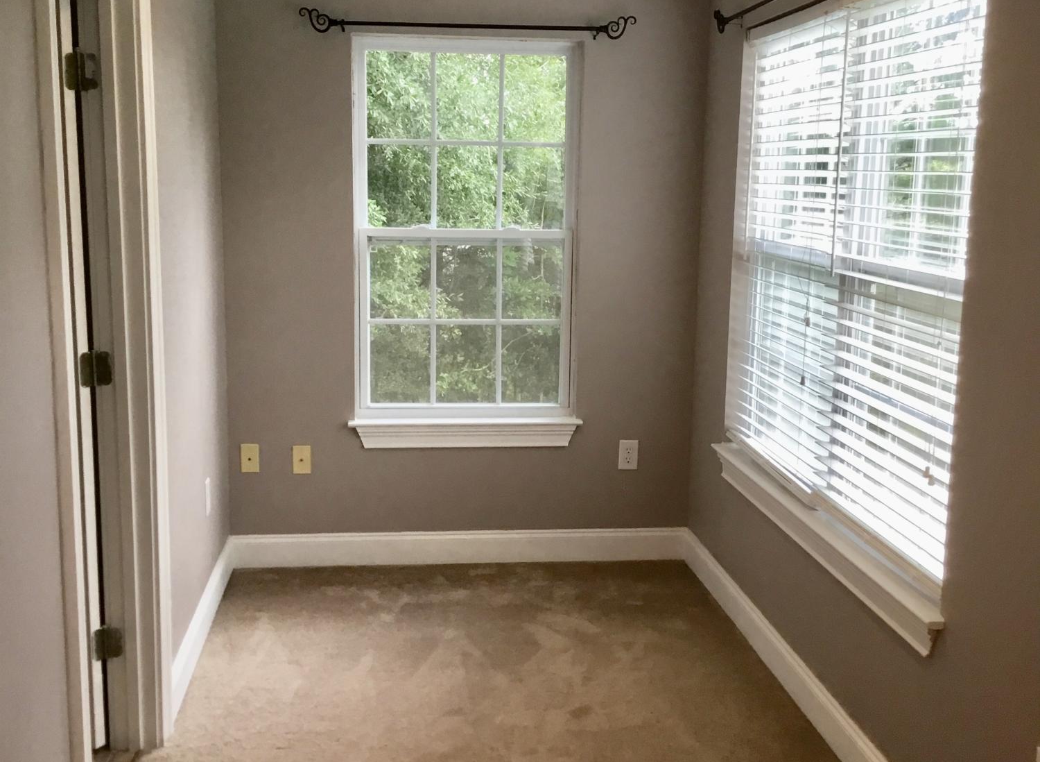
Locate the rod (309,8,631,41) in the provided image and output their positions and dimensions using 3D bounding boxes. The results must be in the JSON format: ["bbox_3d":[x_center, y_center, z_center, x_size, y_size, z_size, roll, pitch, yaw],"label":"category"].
[{"bbox_3d":[-0.188,-1.322,4.641,1.248,0.100,0.085,0,10,-6],"label":"rod"}]

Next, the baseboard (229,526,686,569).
[{"bbox_3d":[-0.226,0.673,5.009,1.861,0.127,0.018,0,10,-6],"label":"baseboard"}]

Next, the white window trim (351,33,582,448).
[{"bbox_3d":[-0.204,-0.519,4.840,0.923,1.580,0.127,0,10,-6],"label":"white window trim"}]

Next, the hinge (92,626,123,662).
[{"bbox_3d":[-1.101,0.706,3.316,0.069,0.092,0.038,0,10,-6],"label":"hinge"}]

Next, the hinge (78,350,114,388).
[{"bbox_3d":[-1.091,-0.030,3.193,0.069,0.092,0.038,0,10,-6],"label":"hinge"}]

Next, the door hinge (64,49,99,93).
[{"bbox_3d":[-1.080,-0.765,3.069,0.069,0.092,0.038,0,10,-6],"label":"door hinge"}]

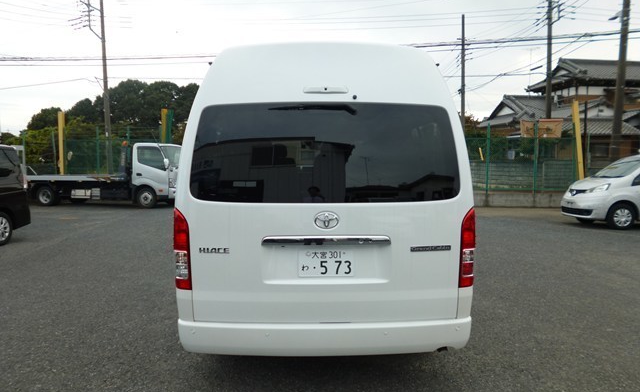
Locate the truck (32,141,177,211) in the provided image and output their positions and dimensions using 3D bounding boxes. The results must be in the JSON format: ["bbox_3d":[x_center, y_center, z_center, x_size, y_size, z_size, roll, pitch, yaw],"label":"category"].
[{"bbox_3d":[-7.400,-0.780,15.886,6.100,2.120,1.900,1,4,11],"label":"truck"}]

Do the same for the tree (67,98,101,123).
[{"bbox_3d":[-23.635,-5.819,44.691,4.199,7.896,4.199,0,4,0],"label":"tree"}]

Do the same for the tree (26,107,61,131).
[{"bbox_3d":[-28.162,-5.511,45.717,4.530,7.130,4.530,0,4,0],"label":"tree"}]

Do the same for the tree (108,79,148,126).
[{"bbox_3d":[-19.219,-6.751,44.622,4.909,9.766,4.909,0,4,0],"label":"tree"}]

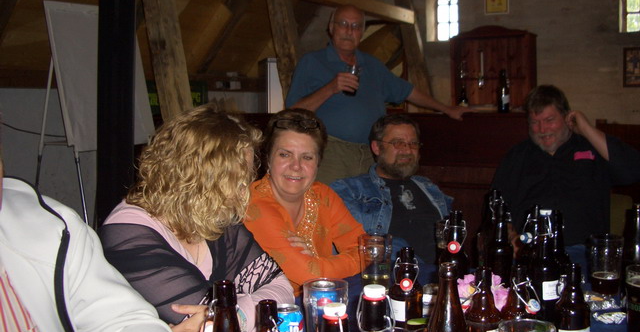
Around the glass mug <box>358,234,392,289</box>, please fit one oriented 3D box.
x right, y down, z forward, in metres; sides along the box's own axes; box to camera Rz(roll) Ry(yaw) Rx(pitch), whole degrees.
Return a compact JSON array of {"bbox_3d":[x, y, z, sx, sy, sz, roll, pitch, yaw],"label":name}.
[{"bbox_3d":[0.141,0.266,1.640,0.088,0.152,0.088,0,4,0],"label":"glass mug"}]

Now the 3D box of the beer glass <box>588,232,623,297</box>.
[{"bbox_3d":[0.732,0.264,1.661,0.088,0.153,0.088,0,4,0],"label":"beer glass"}]

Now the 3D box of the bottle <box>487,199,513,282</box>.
[{"bbox_3d":[0.471,0.216,1.689,0.071,0.245,0.071,0,4,0],"label":"bottle"}]

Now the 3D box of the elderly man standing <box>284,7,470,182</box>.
[{"bbox_3d":[0.307,0.092,3.235,0.900,1.765,0.450,0,4,-6],"label":"elderly man standing"}]

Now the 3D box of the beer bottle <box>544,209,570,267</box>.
[{"bbox_3d":[0.609,0.225,1.671,0.071,0.231,0.071,0,4,0],"label":"beer bottle"}]

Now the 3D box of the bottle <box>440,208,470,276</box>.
[{"bbox_3d":[0.313,0.230,1.501,0.072,0.243,0.072,0,4,0],"label":"bottle"}]

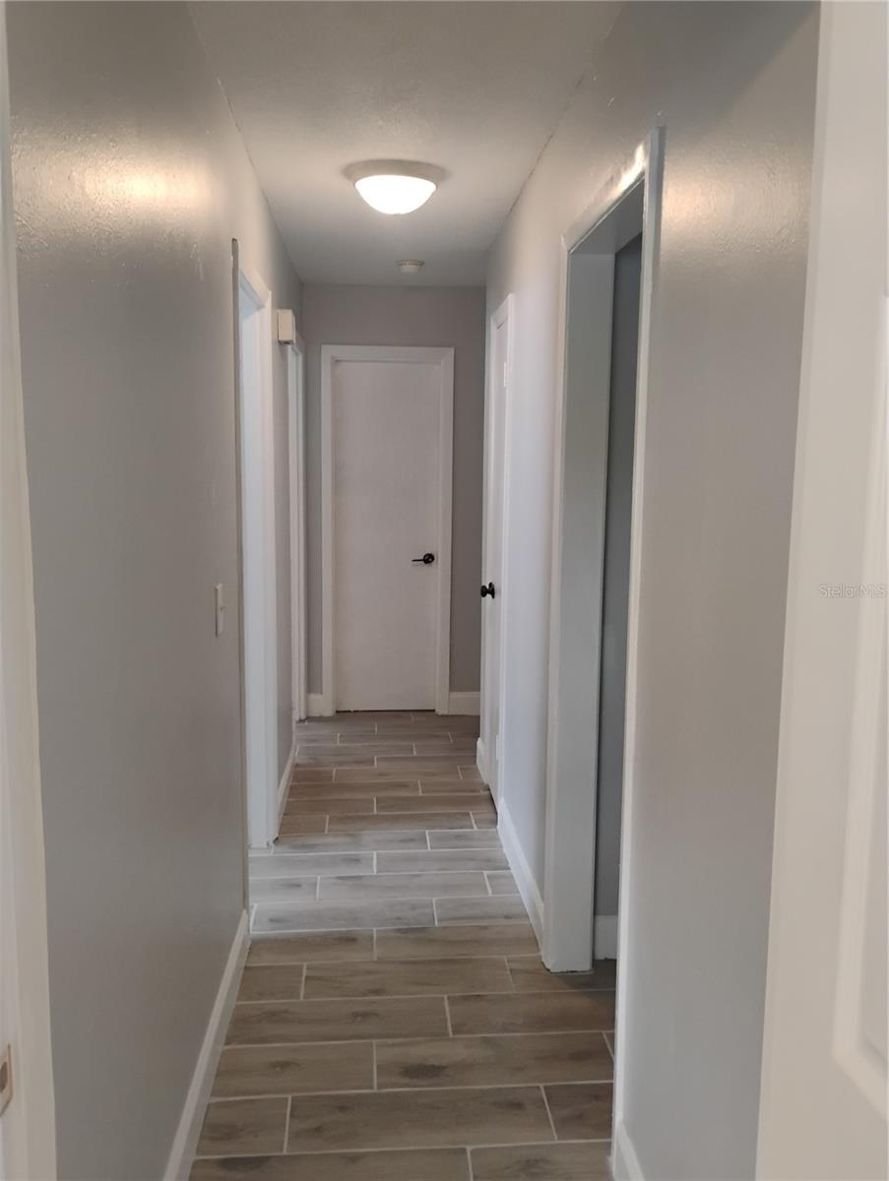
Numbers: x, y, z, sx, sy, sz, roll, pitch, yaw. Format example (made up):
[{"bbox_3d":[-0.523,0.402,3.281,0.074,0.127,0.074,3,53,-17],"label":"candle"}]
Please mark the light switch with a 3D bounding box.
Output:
[{"bbox_3d":[-0.569,0.050,2.424,0.012,0.120,0.075,0,8,-4],"label":"light switch"}]

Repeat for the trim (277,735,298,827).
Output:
[{"bbox_3d":[-0.706,0.851,4.285,0.015,0.134,0.891,0,8,-4],"label":"trim"}]

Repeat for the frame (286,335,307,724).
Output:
[{"bbox_3d":[-0.819,-0.240,4.999,0.129,2.109,0.861,0,8,-4],"label":"frame"}]

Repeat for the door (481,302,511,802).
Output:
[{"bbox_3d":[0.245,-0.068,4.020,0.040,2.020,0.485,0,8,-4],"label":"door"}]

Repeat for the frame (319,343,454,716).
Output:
[{"bbox_3d":[-0.330,-0.315,5.502,0.738,2.110,0.118,0,8,-4],"label":"frame"}]

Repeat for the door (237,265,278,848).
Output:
[{"bbox_3d":[-0.689,-0.011,3.266,0.129,2.109,0.901,0,8,-4],"label":"door"}]

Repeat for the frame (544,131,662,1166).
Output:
[{"bbox_3d":[0.403,0.125,2.298,0.139,2.095,0.870,0,8,-4],"label":"frame"}]

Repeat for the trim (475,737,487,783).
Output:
[{"bbox_3d":[0.179,0.813,4.518,0.019,0.143,0.310,0,8,-4],"label":"trim"}]

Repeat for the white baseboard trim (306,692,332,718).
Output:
[{"bbox_3d":[-0.758,0.667,5.549,0.109,0.143,0.018,0,8,-4],"label":"white baseboard trim"}]

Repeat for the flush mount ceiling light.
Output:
[{"bbox_3d":[-0.166,-1.350,3.247,0.342,0.122,0.342,0,8,-4],"label":"flush mount ceiling light"}]

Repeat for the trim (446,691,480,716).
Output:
[{"bbox_3d":[0.138,0.667,5.617,0.213,0.143,0.018,0,8,-4],"label":"trim"}]

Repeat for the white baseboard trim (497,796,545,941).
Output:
[{"bbox_3d":[0.269,0.977,3.384,0.015,0.134,1.010,0,8,-4],"label":"white baseboard trim"}]

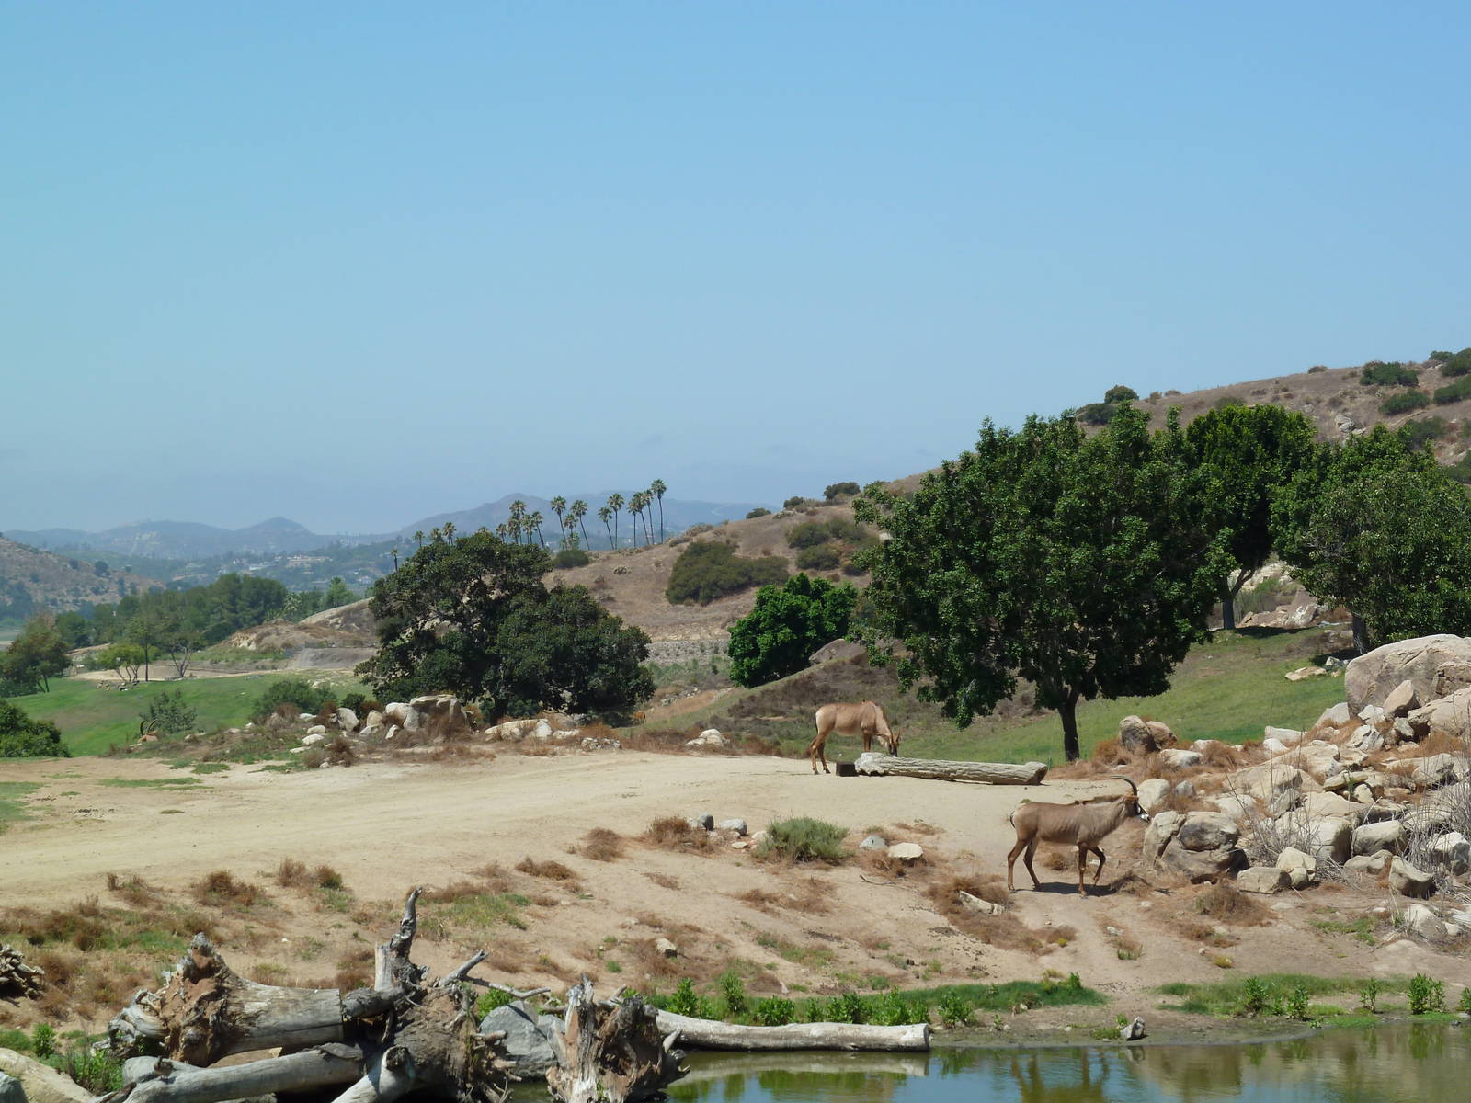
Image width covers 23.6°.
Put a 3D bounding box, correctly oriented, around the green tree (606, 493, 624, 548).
[{"bbox_3d":[-16.604,-3.912,490.000,2.500,8.600,2.500,0,0,0],"label":"green tree"}]

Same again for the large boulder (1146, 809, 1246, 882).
[{"bbox_3d":[6.673,4.287,51.200,1.485,1.051,1.200,0,0,0],"label":"large boulder"}]

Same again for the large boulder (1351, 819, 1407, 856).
[{"bbox_3d":[10.008,4.437,54.800,0.860,0.580,0.700,0,0,0],"label":"large boulder"}]

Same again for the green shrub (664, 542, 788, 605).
[{"bbox_3d":[-0.709,1.890,290.000,10.016,5.197,7.500,0,0,0],"label":"green shrub"}]

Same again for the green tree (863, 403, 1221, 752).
[{"bbox_3d":[6.686,0.715,77.000,8.179,7.778,7.770,0,0,0],"label":"green tree"}]

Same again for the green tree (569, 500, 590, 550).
[{"bbox_3d":[-26.490,-4.389,600.000,3.519,8.621,3.519,0,0,0],"label":"green tree"}]

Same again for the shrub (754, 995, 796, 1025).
[{"bbox_3d":[0.490,5.697,43.600,0.510,0.430,0.470,0,0,0],"label":"shrub"}]

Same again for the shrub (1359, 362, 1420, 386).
[{"bbox_3d":[63.035,-17.060,340.000,5.600,2.500,4.600,0,0,0],"label":"shrub"}]

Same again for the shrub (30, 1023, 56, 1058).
[{"bbox_3d":[-7.852,5.552,40.000,0.287,0.404,0.287,0,0,0],"label":"shrub"}]

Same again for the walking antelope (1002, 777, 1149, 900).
[{"bbox_3d":[5.089,4.242,52.500,2.120,1.796,0.500,0,0,17],"label":"walking antelope"}]

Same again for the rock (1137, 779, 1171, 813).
[{"bbox_3d":[7.126,4.164,60.000,0.586,0.606,0.528,0,0,0],"label":"rock"}]

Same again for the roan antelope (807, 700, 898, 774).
[{"bbox_3d":[2.333,3.694,70.200,1.750,1.470,0.500,0,0,-12],"label":"roan antelope"}]

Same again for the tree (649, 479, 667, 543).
[{"bbox_3d":[-14.956,-7.644,680.000,3.400,12.600,3.400,0,0,0],"label":"tree"}]

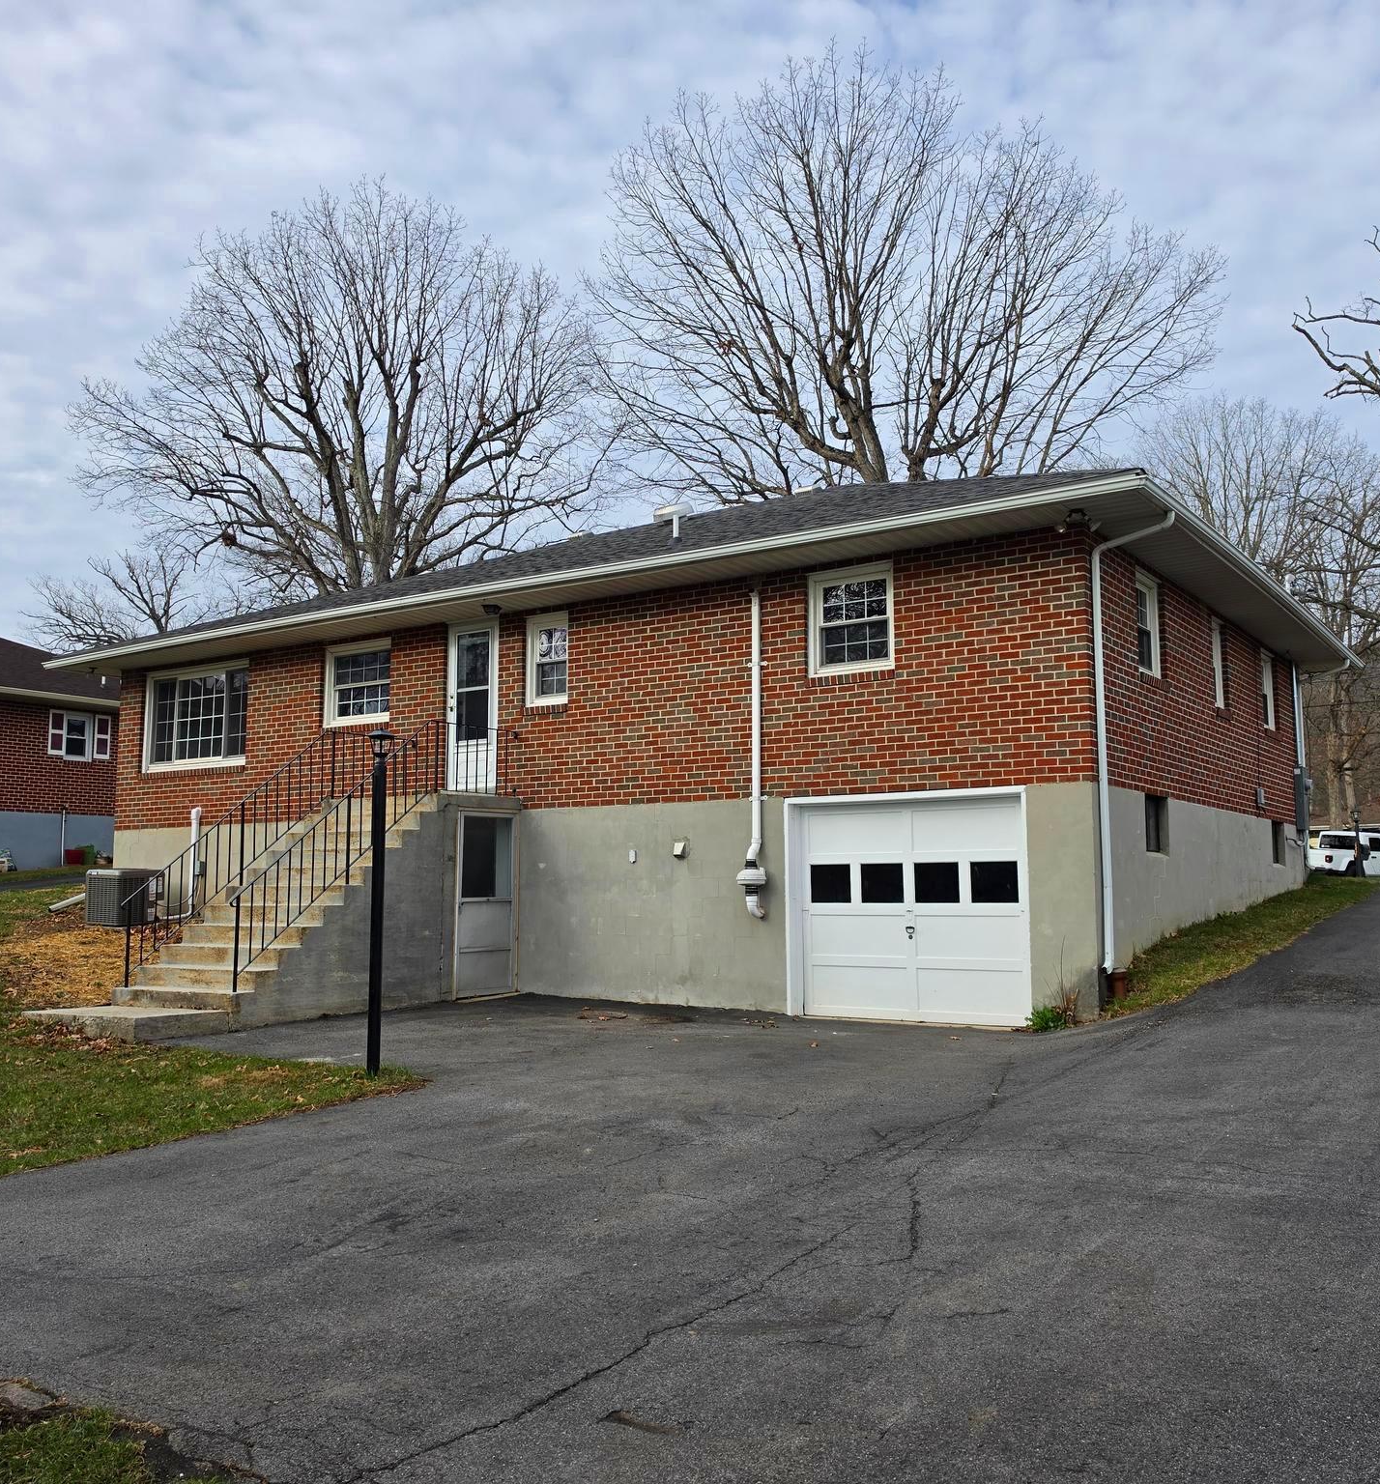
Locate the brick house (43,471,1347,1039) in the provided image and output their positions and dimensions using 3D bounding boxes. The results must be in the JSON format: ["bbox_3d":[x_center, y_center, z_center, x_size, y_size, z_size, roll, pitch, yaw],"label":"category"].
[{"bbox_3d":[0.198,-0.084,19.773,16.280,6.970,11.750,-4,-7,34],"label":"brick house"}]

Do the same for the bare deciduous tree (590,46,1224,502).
[{"bbox_3d":[5.043,-7.241,33.079,16.200,21.731,15.500,-1,-6,9],"label":"bare deciduous tree"}]

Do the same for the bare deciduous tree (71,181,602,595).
[{"bbox_3d":[-9.820,-6.279,38.041,15.800,20.952,15.300,1,-6,-15],"label":"bare deciduous tree"}]

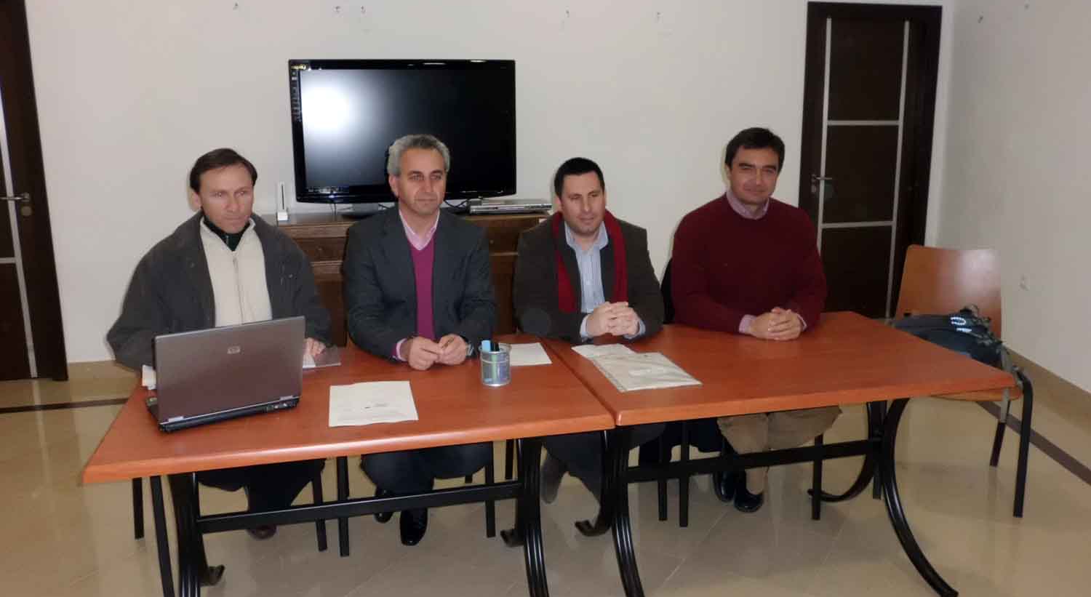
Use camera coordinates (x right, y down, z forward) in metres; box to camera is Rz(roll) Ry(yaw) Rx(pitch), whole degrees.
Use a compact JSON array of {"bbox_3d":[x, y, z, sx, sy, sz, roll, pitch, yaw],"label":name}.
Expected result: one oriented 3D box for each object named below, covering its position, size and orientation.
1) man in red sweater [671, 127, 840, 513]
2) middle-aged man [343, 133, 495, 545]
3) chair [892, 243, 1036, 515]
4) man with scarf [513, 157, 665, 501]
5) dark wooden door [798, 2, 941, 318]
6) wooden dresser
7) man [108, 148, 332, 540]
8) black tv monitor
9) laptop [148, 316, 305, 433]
[{"bbox_3d":[0.721,0.090,2.932,0.560,1.365,0.620,-2,11,-4],"label":"man in red sweater"},{"bbox_3d":[-0.408,0.156,2.698,0.500,1.355,0.620,-3,11,-13],"label":"middle-aged man"},{"bbox_3d":[1.544,0.285,3.156,0.490,0.875,0.550,3,12,19],"label":"chair"},{"bbox_3d":[0.137,0.153,2.882,0.520,1.275,0.580,-3,11,-10],"label":"man with scarf"},{"bbox_3d":[2.172,-0.874,5.584,0.970,2.146,0.120,-3,11,-13],"label":"dark wooden door"},{"bbox_3d":[-0.749,-0.006,4.693,1.473,0.923,0.480,-3,11,-13],"label":"wooden dresser"},{"bbox_3d":[-0.977,0.203,2.583,0.640,1.320,0.640,-6,12,-27],"label":"man"},{"bbox_3d":[-0.760,-0.903,4.498,1.199,0.778,0.140,-4,11,-15],"label":"black tv monitor"},{"bbox_3d":[-0.826,0.156,2.068,0.335,0.245,0.265,-8,13,-34],"label":"laptop"}]

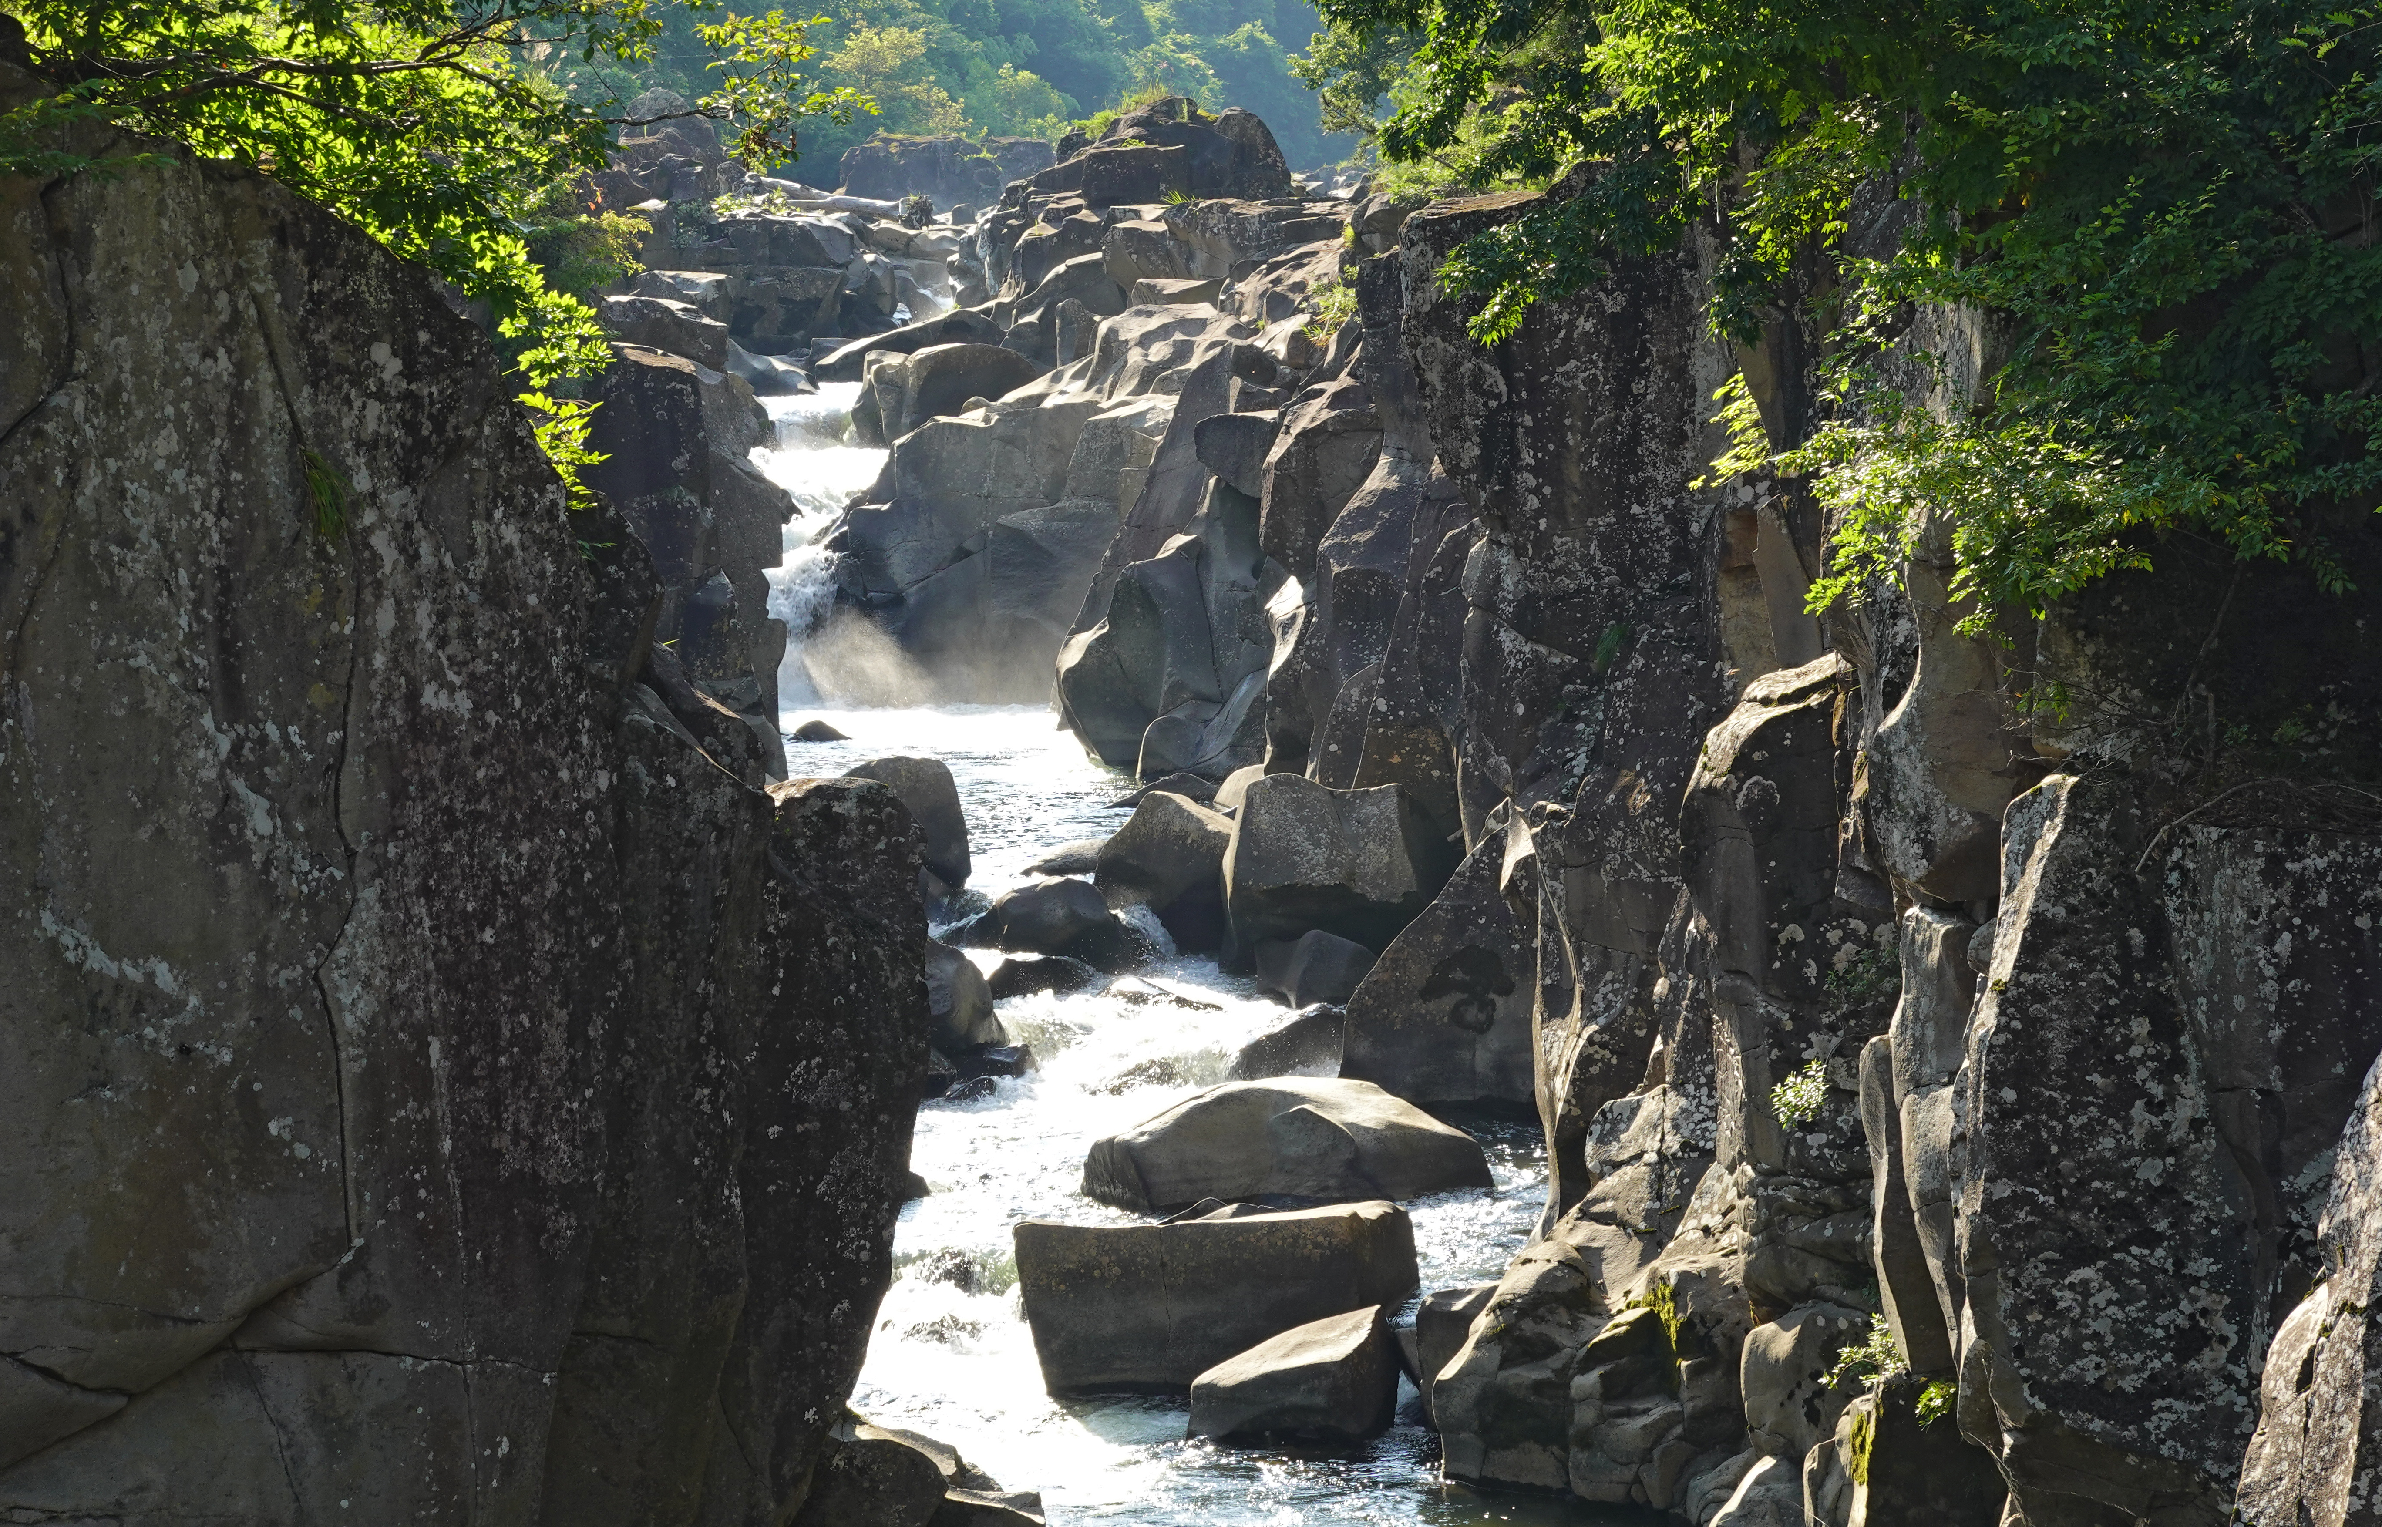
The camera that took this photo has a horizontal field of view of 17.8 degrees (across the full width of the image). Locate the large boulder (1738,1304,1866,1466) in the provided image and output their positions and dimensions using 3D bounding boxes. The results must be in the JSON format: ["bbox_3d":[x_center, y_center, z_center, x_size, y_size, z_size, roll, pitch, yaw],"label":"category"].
[{"bbox_3d":[3.736,3.800,46.496,0.820,0.930,0.750,0,7,0],"label":"large boulder"}]

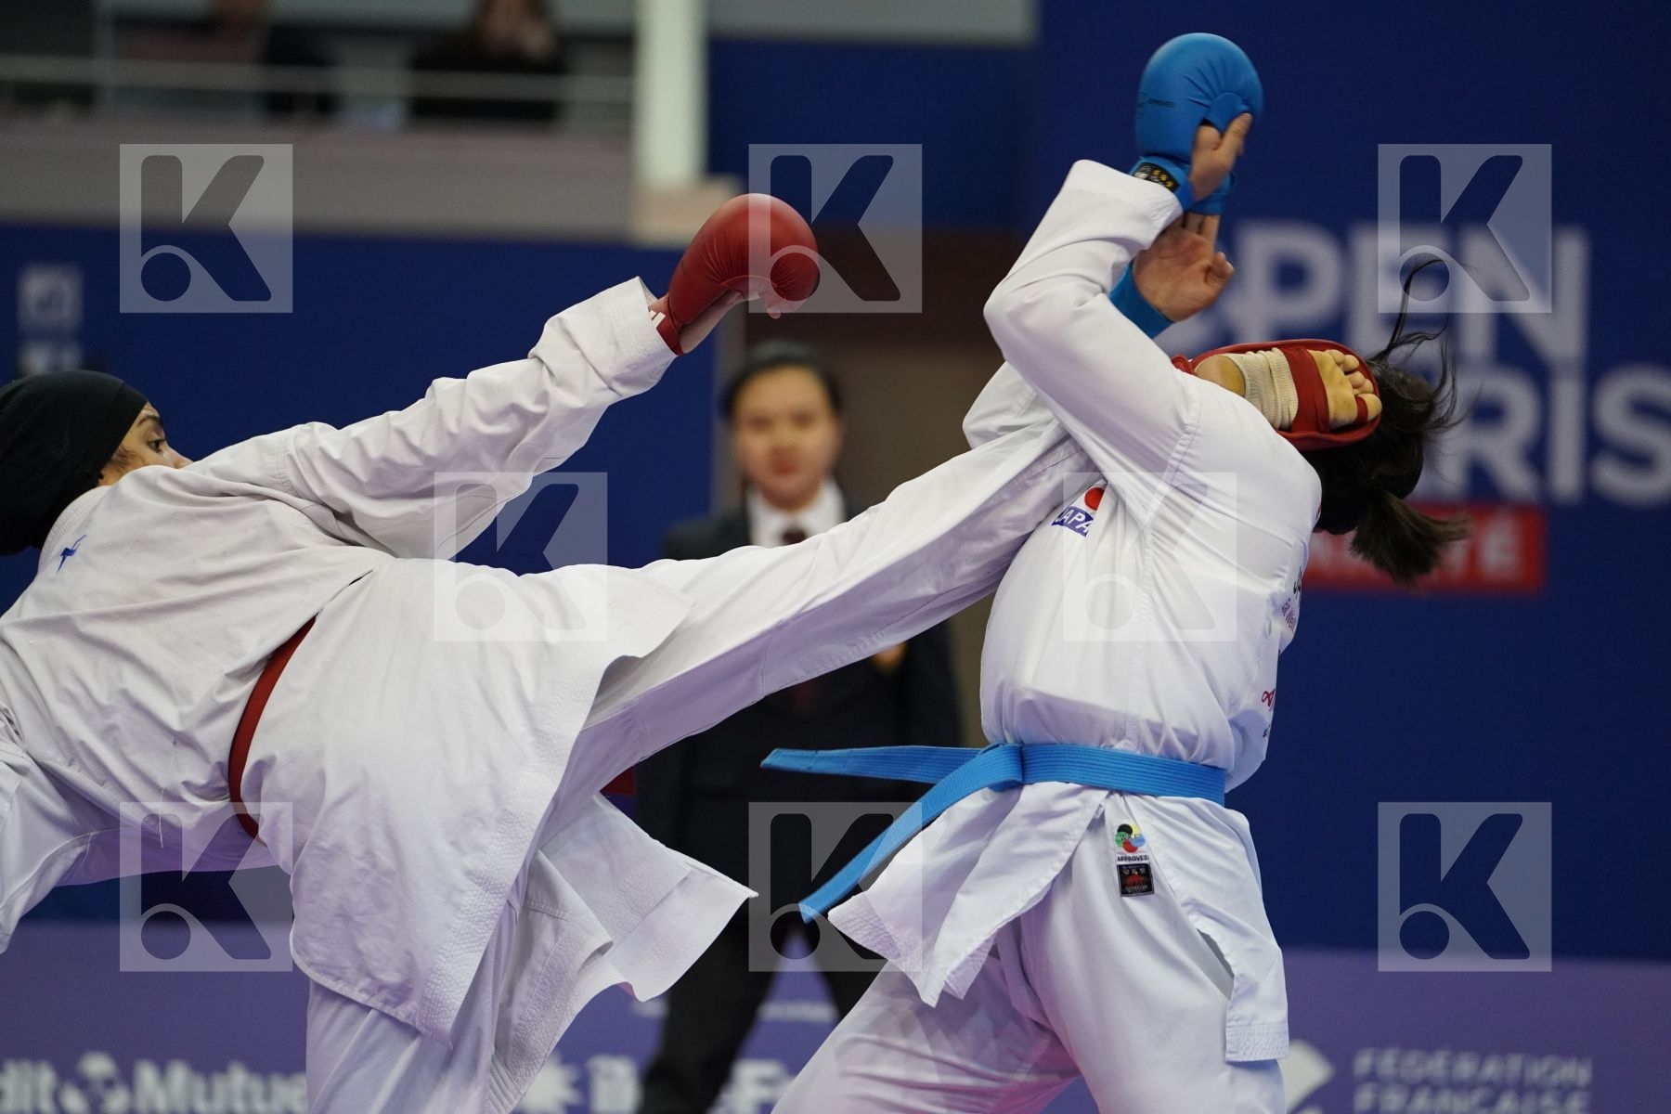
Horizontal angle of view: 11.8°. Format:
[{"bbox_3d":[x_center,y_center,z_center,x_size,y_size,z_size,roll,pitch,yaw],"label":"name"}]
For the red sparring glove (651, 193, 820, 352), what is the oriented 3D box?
[{"bbox_3d":[-0.104,-0.290,8.500,0.190,0.128,0.125,-45,0,0],"label":"red sparring glove"}]

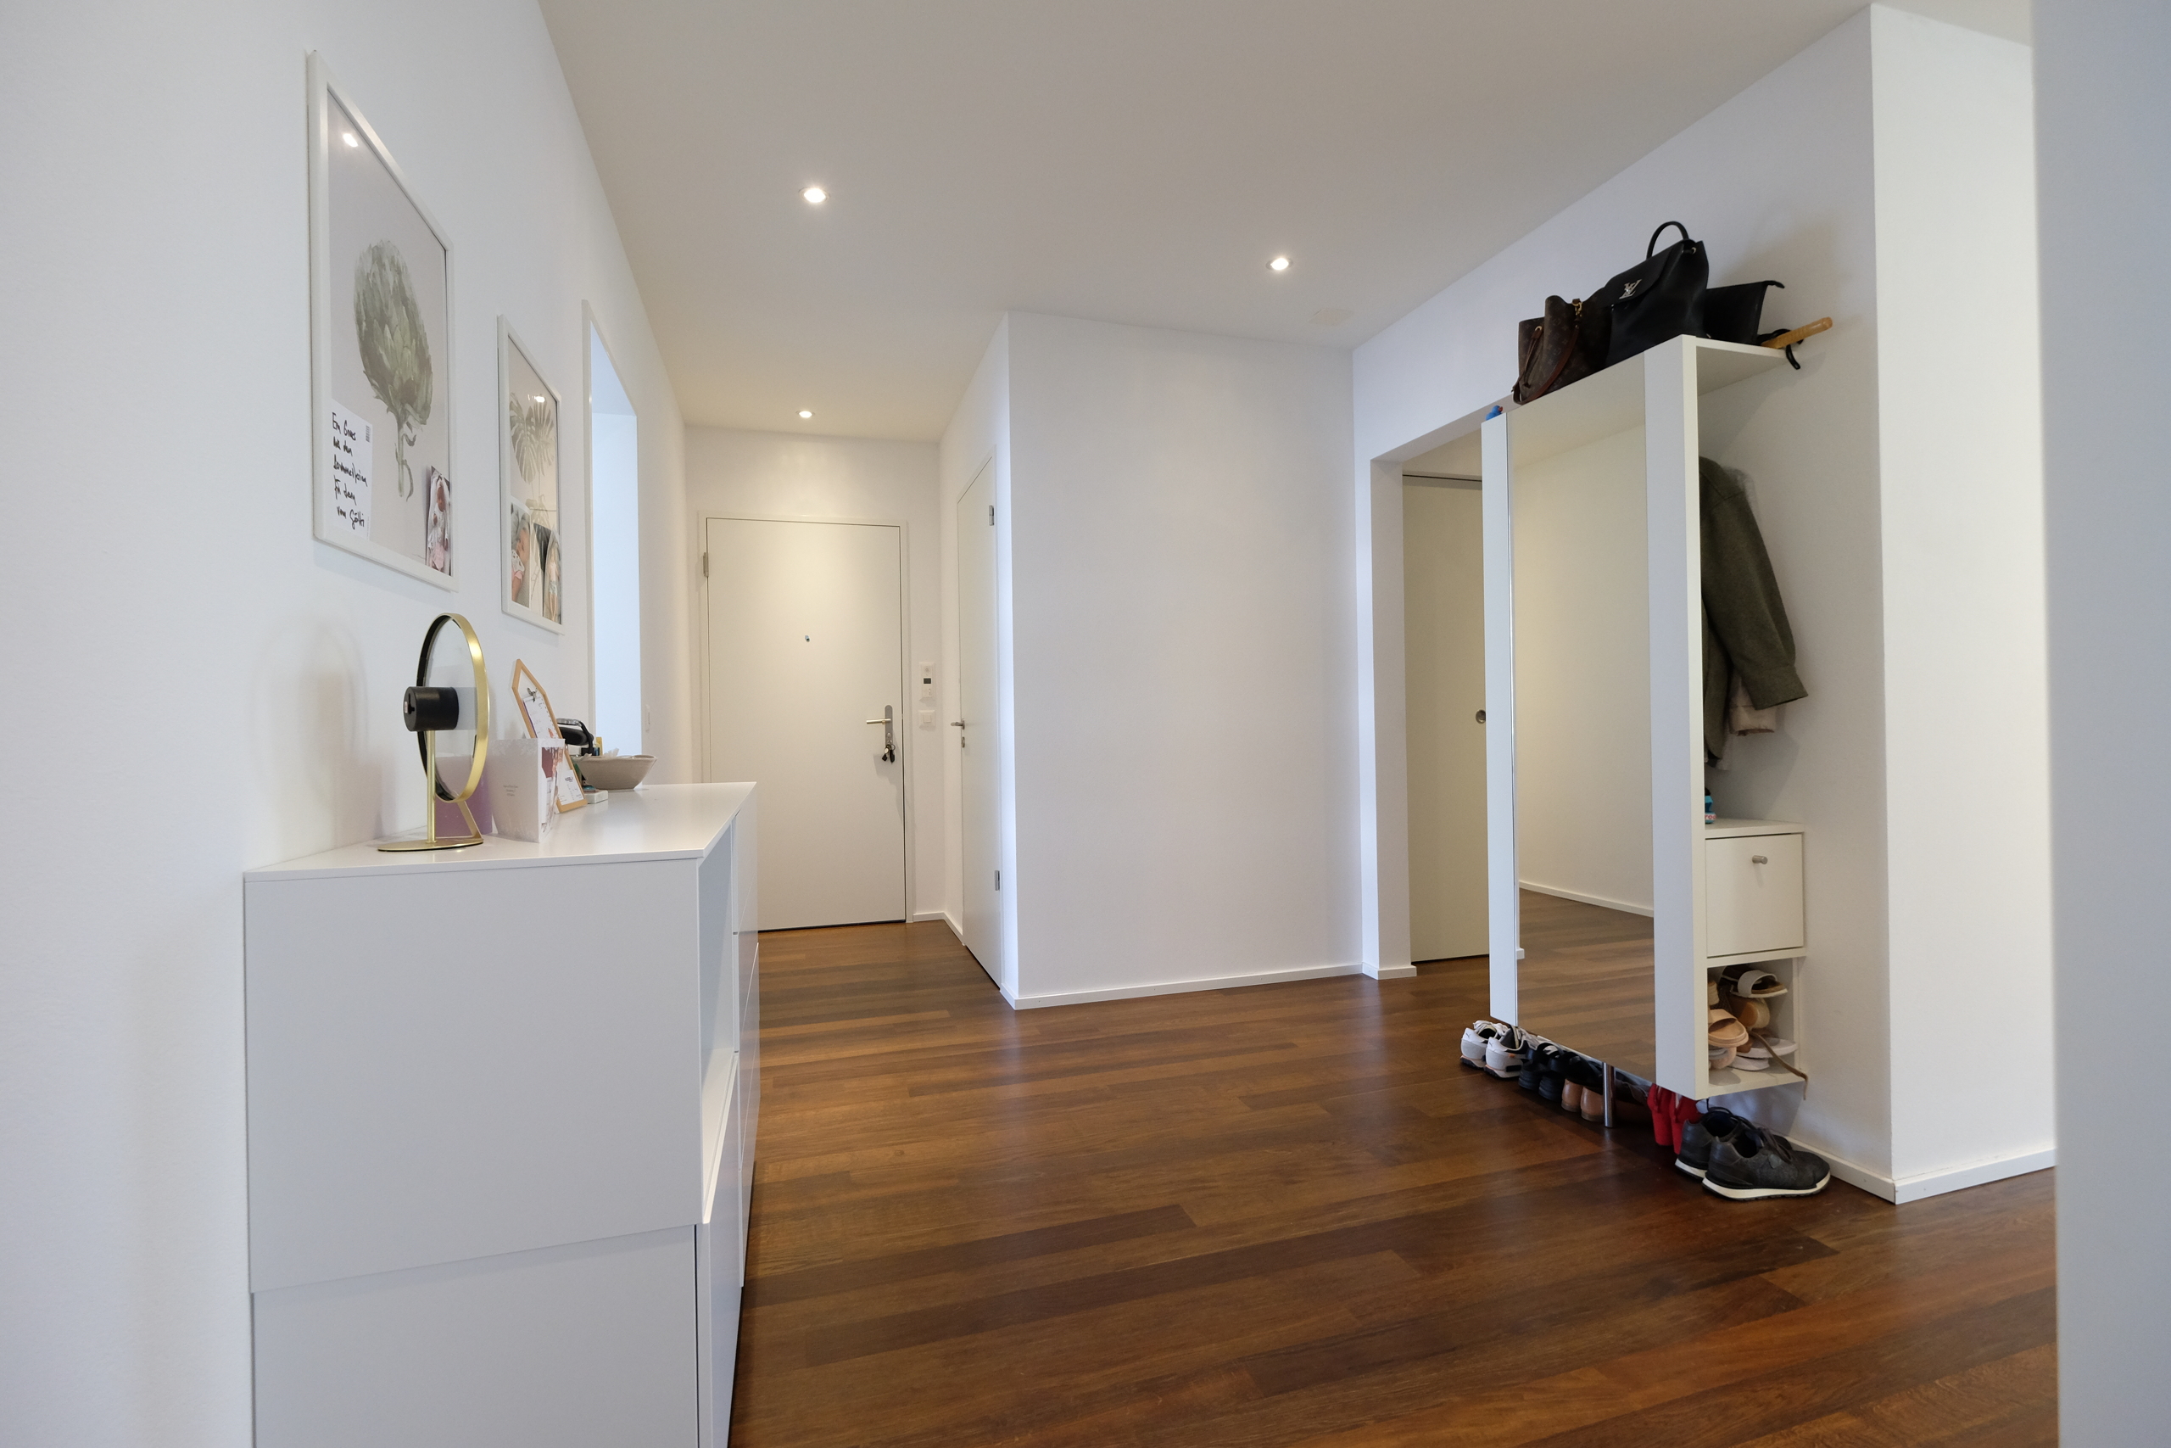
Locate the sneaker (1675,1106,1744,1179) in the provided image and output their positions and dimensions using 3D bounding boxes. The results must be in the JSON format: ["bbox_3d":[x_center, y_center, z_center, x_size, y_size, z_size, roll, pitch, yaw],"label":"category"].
[{"bbox_3d":[1.464,0.921,2.017,0.290,0.125,0.105,-1,0,-12],"label":"sneaker"}]

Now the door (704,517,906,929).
[{"bbox_3d":[-1.392,0.005,4.574,0.935,2.055,0.060,-1,0,-18],"label":"door"}]

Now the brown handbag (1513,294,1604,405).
[{"bbox_3d":[1.246,-0.955,2.309,0.170,0.255,0.255,-1,0,-18],"label":"brown handbag"}]

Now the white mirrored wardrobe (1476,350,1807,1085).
[{"bbox_3d":[1.359,-0.015,2.259,0.340,1.635,0.590,-1,0,-18],"label":"white mirrored wardrobe"}]

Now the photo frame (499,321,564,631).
[{"bbox_3d":[-1.079,-0.454,1.770,0.015,0.522,0.408,-1,0,-18],"label":"photo frame"}]

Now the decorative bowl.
[{"bbox_3d":[-1.014,0.106,1.943,0.180,0.077,0.180,-1,0,-18],"label":"decorative bowl"}]

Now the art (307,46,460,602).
[{"bbox_3d":[-0.882,-0.456,1.152,0.015,0.522,0.408,-1,0,-18],"label":"art"}]

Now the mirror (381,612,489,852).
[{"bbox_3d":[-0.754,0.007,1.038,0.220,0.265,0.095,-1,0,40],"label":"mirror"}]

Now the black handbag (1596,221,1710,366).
[{"bbox_3d":[1.296,-0.967,2.100,0.125,0.277,0.265,-1,0,-18],"label":"black handbag"}]

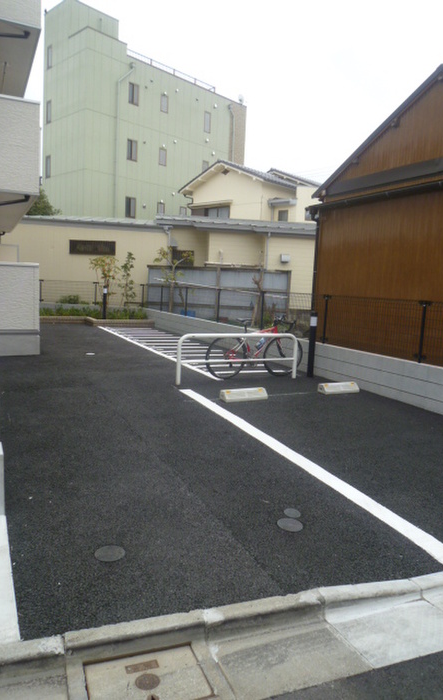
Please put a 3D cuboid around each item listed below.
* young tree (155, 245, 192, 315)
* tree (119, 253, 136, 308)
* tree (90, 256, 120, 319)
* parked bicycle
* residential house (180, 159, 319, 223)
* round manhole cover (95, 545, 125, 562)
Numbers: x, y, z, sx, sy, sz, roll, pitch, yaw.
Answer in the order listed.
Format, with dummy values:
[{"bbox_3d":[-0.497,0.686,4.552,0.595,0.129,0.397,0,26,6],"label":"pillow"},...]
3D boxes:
[{"bbox_3d":[-1.592,-2.289,16.098,1.300,2.250,1.150,3,7,0],"label":"young tree"},{"bbox_3d":[-3.116,-2.245,16.138,0.520,2.070,0.500,3,7,0],"label":"tree"},{"bbox_3d":[-3.789,-2.089,15.716,0.970,2.000,0.900,3,7,0],"label":"tree"},{"bbox_3d":[0.555,-0.042,7.656,1.660,1.000,0.450,0,8,-20],"label":"parked bicycle"},{"bbox_3d":[2.091,-5.610,24.958,6.600,7.200,6.800,9,10,39],"label":"residential house"},{"bbox_3d":[-0.593,1.091,2.579,0.160,0.030,0.160,3,7,0],"label":"round manhole cover"}]

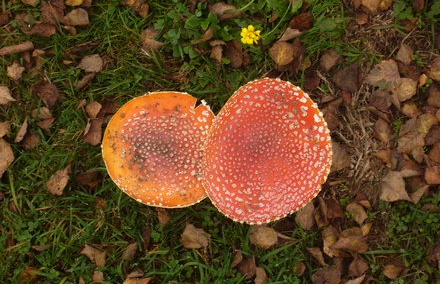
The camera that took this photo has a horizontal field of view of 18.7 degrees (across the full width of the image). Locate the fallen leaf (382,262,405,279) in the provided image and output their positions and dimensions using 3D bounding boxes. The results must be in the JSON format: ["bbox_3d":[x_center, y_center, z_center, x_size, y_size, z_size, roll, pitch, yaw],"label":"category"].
[{"bbox_3d":[0.204,0.152,1.567,0.026,0.012,0.020,0,80,0],"label":"fallen leaf"}]

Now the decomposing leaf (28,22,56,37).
[{"bbox_3d":[-0.214,-0.135,1.606,0.033,0.010,0.018,6,83,1],"label":"decomposing leaf"}]

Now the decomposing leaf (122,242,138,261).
[{"bbox_3d":[-0.106,0.129,1.574,0.014,0.010,0.024,32,84,4],"label":"decomposing leaf"}]

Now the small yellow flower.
[{"bbox_3d":[0.036,-0.126,1.581,0.024,0.012,0.024,0,80,0],"label":"small yellow flower"}]

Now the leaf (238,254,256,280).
[{"bbox_3d":[0.032,0.147,1.567,0.021,0.012,0.028,-10,81,-2],"label":"leaf"}]

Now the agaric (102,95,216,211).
[{"bbox_3d":[-0.065,0.014,1.457,0.124,0.110,0.124,0,81,0],"label":"agaric"}]

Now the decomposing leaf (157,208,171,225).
[{"bbox_3d":[-0.066,0.087,1.566,0.015,0.010,0.024,-18,81,-3],"label":"decomposing leaf"}]

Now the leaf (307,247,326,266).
[{"bbox_3d":[0.115,0.135,1.574,0.013,0.010,0.028,-43,85,-5],"label":"leaf"}]

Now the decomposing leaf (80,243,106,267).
[{"bbox_3d":[-0.148,0.133,1.566,0.034,0.014,0.021,39,83,6],"label":"decomposing leaf"}]

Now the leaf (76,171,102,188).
[{"bbox_3d":[-0.146,0.042,1.496,0.030,0.010,0.018,8,81,1],"label":"leaf"}]

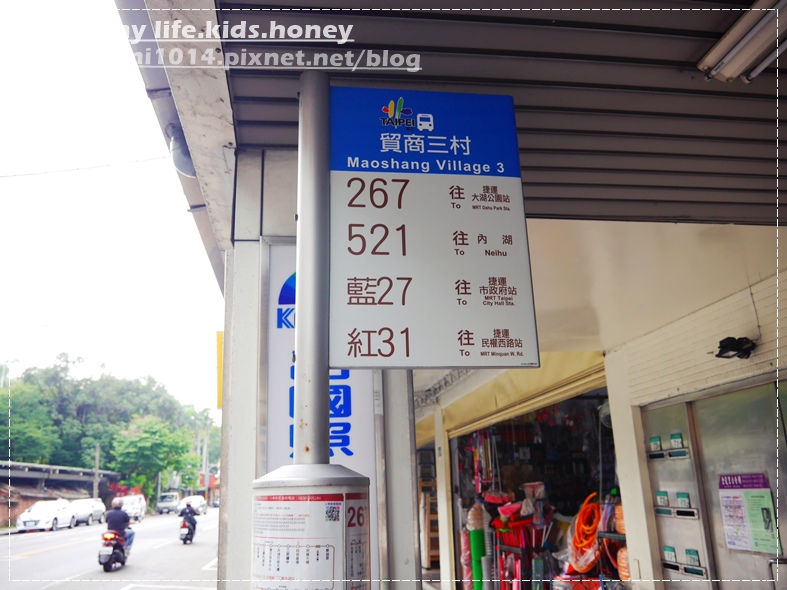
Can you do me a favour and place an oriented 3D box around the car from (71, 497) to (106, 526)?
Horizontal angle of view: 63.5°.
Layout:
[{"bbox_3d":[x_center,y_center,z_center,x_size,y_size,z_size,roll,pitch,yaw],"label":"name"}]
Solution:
[{"bbox_3d":[-20.130,14.180,41.632,1.770,1.580,4.400,0,-17,-8],"label":"car"}]

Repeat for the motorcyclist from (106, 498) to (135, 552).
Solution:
[{"bbox_3d":[-6.507,5.488,15.146,0.540,1.260,0.740,0,-17,-8],"label":"motorcyclist"}]

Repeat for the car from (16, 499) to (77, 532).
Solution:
[{"bbox_3d":[-19.274,12.306,35.520,1.770,1.540,4.500,0,-17,-8],"label":"car"}]

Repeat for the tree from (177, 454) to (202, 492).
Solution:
[{"bbox_3d":[-23.157,21.236,72.606,3.010,6.370,3.010,0,-17,-8],"label":"tree"}]

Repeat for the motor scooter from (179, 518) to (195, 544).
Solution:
[{"bbox_3d":[-7.150,8.127,22.345,0.650,1.080,1.750,0,-17,-8],"label":"motor scooter"}]

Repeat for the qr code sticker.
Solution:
[{"bbox_3d":[-0.144,0.522,1.514,0.036,0.035,0.002,7,-19,-26],"label":"qr code sticker"}]

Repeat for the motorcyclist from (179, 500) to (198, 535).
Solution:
[{"bbox_3d":[-7.197,7.848,22.488,0.600,1.100,0.720,0,-17,-8],"label":"motorcyclist"}]

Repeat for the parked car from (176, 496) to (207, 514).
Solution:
[{"bbox_3d":[-18.564,19.288,58.484,1.770,1.560,4.400,-1,-17,-4],"label":"parked car"}]

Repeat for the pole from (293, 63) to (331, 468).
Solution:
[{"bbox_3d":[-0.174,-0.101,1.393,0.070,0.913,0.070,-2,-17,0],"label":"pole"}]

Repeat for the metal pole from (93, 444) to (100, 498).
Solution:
[{"bbox_3d":[-22.183,13.972,47.540,0.300,5.560,0.300,0,-17,-8],"label":"metal pole"}]

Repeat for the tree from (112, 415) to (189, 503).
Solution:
[{"bbox_3d":[-23.088,16.121,60.476,7.450,9.060,6.990,0,-17,-8],"label":"tree"}]

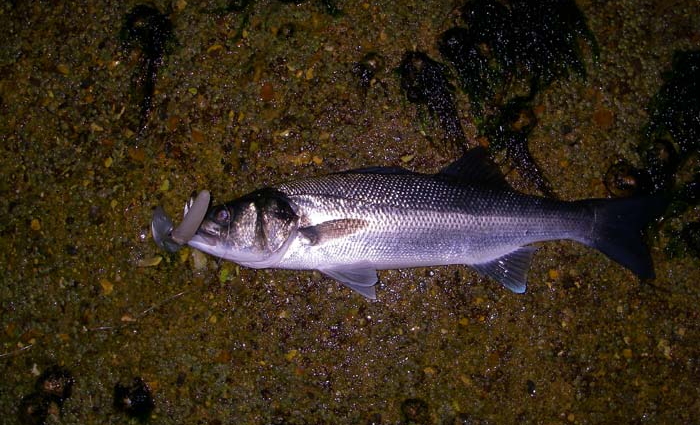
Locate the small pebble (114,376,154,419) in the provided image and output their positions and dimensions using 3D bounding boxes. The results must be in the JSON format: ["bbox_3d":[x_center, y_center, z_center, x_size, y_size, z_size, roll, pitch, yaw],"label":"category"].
[{"bbox_3d":[-0.211,0.182,0.754,0.038,0.021,0.041,0,84,1],"label":"small pebble"}]

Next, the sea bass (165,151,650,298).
[{"bbox_3d":[0.057,0.011,0.744,0.494,0.062,0.143,0,84,1],"label":"sea bass"}]

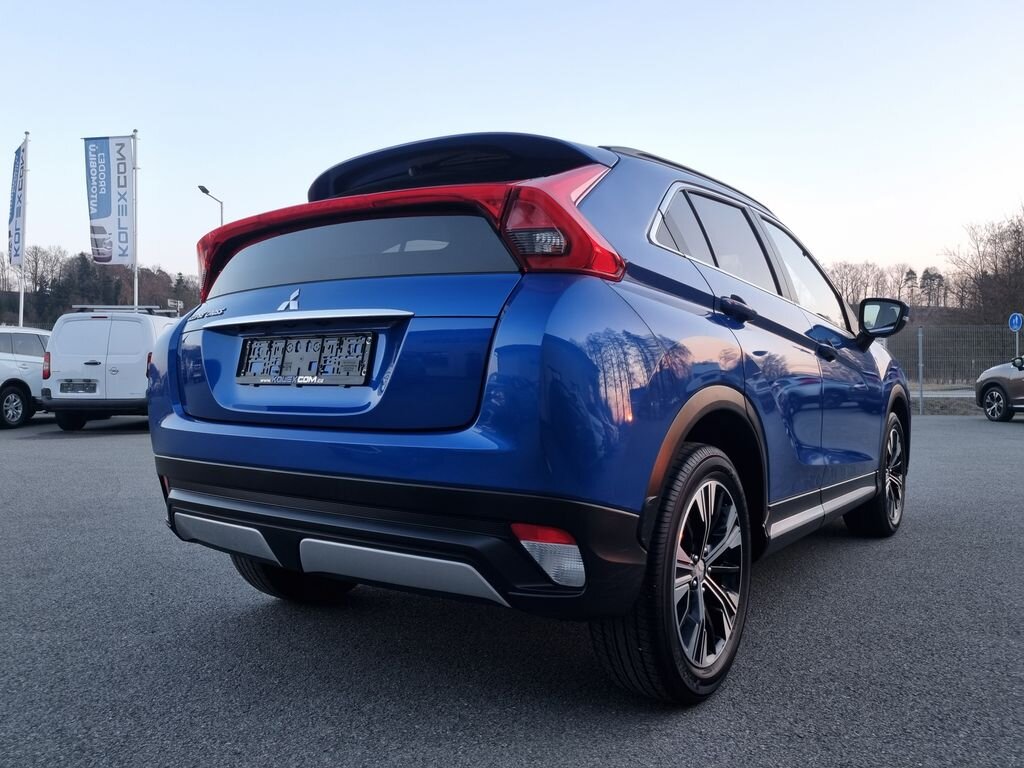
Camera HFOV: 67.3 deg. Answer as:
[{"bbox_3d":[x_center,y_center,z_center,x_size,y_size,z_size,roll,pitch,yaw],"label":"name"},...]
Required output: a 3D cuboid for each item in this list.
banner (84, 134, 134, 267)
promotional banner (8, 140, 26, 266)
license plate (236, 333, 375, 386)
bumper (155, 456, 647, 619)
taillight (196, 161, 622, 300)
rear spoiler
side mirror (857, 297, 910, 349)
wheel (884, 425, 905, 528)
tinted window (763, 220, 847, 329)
[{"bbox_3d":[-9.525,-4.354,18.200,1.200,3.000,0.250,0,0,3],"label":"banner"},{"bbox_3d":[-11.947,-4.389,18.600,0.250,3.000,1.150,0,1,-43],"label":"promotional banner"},{"bbox_3d":[-0.556,-0.062,2.019,0.530,0.135,0.020,1,-9,36],"label":"license plate"},{"bbox_3d":[-0.513,0.383,2.086,1.770,0.350,0.380,1,1,36],"label":"bumper"},{"bbox_3d":[-0.380,-0.421,2.257,1.570,0.350,0.490,1,1,36],"label":"taillight"},{"bbox_3d":[-0.238,-0.677,2.450,1.190,0.180,0.310,1,1,36],"label":"rear spoiler"},{"bbox_3d":[1.692,-0.274,3.488,0.230,0.230,0.170,1,1,36],"label":"side mirror"},{"bbox_3d":[2.025,0.495,4.261,0.190,0.490,0.490,1,1,36],"label":"wheel"},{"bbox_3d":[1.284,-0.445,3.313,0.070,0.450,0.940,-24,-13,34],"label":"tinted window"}]

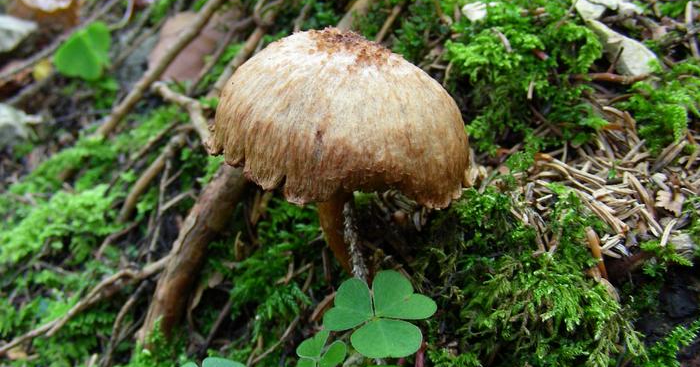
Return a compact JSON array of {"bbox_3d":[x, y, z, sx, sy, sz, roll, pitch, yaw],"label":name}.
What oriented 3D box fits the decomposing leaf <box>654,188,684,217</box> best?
[{"bbox_3d":[0.110,0.007,0.265,0.011,0.004,0.012,-15,37,9],"label":"decomposing leaf"}]

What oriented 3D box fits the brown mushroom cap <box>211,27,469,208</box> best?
[{"bbox_3d":[-0.003,-0.025,0.218,0.074,0.037,0.071,3,22,-1],"label":"brown mushroom cap"}]

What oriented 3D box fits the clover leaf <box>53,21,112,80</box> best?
[{"bbox_3d":[-0.146,-0.072,0.420,0.031,0.010,0.034,-3,60,5],"label":"clover leaf"}]

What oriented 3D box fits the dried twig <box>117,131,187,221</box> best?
[{"bbox_3d":[-0.080,-0.003,0.318,0.009,0.009,0.056,8,45,19],"label":"dried twig"}]

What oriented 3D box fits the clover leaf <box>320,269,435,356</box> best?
[{"bbox_3d":[0.008,0.035,0.206,0.030,0.006,0.028,0,41,0],"label":"clover leaf"}]

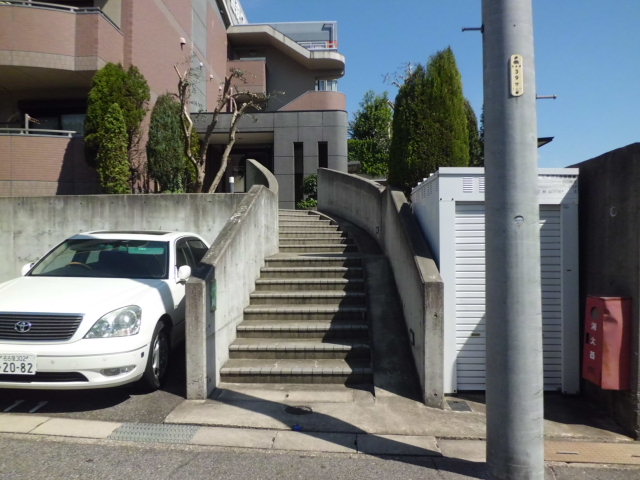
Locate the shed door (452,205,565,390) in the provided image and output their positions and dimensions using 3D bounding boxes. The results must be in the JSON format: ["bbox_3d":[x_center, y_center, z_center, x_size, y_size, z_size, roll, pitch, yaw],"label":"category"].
[{"bbox_3d":[1.874,0.558,4.780,1.065,1.880,0.060,0,-1,1],"label":"shed door"}]

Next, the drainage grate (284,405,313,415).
[{"bbox_3d":[-0.185,1.510,4.230,0.245,0.030,0.245,0,-1,0],"label":"drainage grate"}]

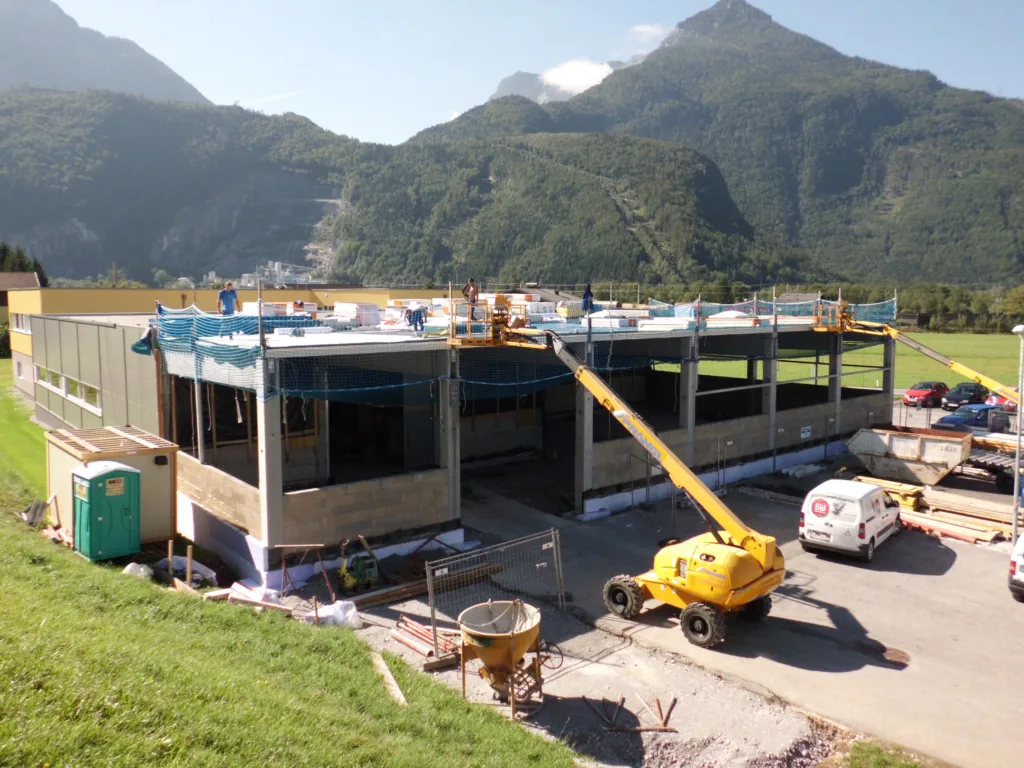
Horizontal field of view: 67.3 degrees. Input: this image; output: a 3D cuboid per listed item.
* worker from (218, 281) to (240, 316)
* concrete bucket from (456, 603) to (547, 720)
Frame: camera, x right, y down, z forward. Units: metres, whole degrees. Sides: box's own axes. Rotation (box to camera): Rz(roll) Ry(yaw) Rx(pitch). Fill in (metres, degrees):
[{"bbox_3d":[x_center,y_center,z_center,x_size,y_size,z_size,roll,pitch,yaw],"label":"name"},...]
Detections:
[{"bbox_3d":[-8.491,-2.194,23.004,0.600,1.760,0.380,-3,7,-20],"label":"worker"},{"bbox_3d":[-0.178,4.942,13.911,1.480,1.580,1.480,0,7,0],"label":"concrete bucket"}]

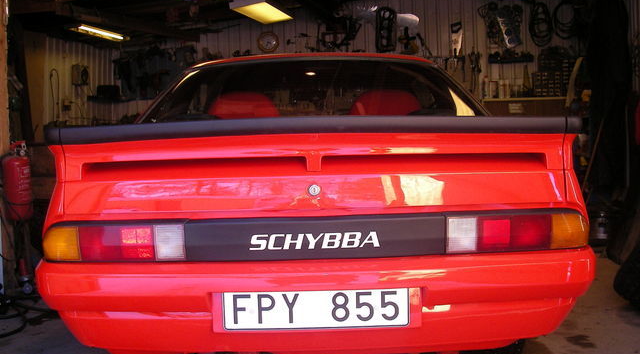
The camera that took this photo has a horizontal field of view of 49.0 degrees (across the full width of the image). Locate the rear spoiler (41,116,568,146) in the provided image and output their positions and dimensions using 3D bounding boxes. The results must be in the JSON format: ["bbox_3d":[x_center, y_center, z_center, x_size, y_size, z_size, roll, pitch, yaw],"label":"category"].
[{"bbox_3d":[-0.017,-0.135,2.000,1.510,0.068,0.160,-2,3,-1],"label":"rear spoiler"}]

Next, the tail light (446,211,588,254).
[{"bbox_3d":[0.562,0.162,2.010,0.388,0.102,0.130,-2,3,-10],"label":"tail light"}]

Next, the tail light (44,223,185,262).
[{"bbox_3d":[-0.582,0.187,2.010,0.388,0.102,0.130,-1,3,8],"label":"tail light"}]

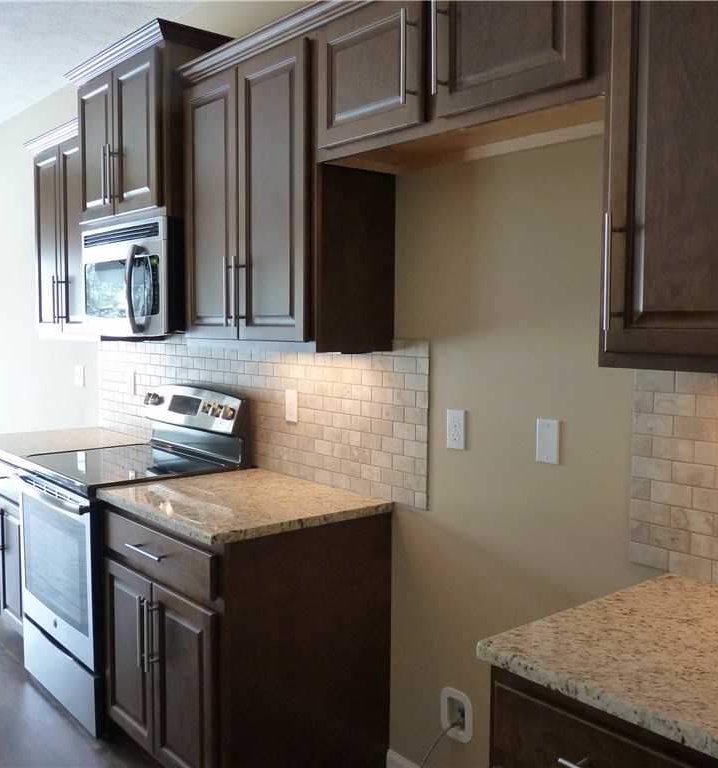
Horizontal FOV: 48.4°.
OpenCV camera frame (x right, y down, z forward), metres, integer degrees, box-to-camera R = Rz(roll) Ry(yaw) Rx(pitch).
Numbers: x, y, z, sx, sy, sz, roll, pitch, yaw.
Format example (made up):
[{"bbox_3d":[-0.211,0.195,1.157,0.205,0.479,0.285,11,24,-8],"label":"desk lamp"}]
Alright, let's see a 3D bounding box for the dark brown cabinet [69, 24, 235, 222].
[{"bbox_3d":[-0.783,-0.930,3.138,0.445,0.638,0.830,-3,5,-41],"label":"dark brown cabinet"}]

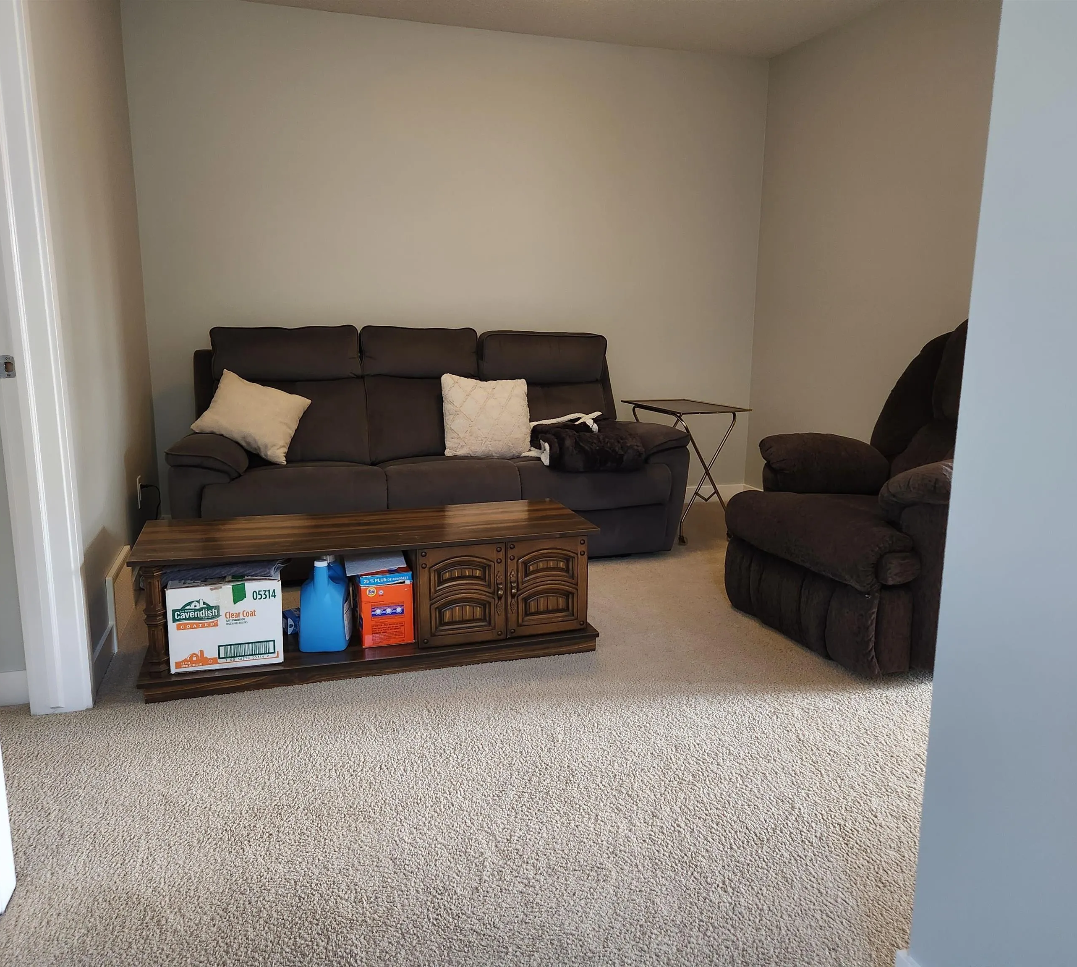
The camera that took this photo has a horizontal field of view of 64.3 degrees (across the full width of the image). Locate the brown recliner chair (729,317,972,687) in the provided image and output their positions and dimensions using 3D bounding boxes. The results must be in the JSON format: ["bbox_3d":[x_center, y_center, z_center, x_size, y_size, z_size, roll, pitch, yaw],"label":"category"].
[{"bbox_3d":[1.217,-0.025,2.868,0.965,1.055,0.900,-4,11,-21],"label":"brown recliner chair"}]

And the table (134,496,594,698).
[{"bbox_3d":[-0.526,0.331,2.755,1.355,0.405,0.500,-3,11,-17],"label":"table"}]

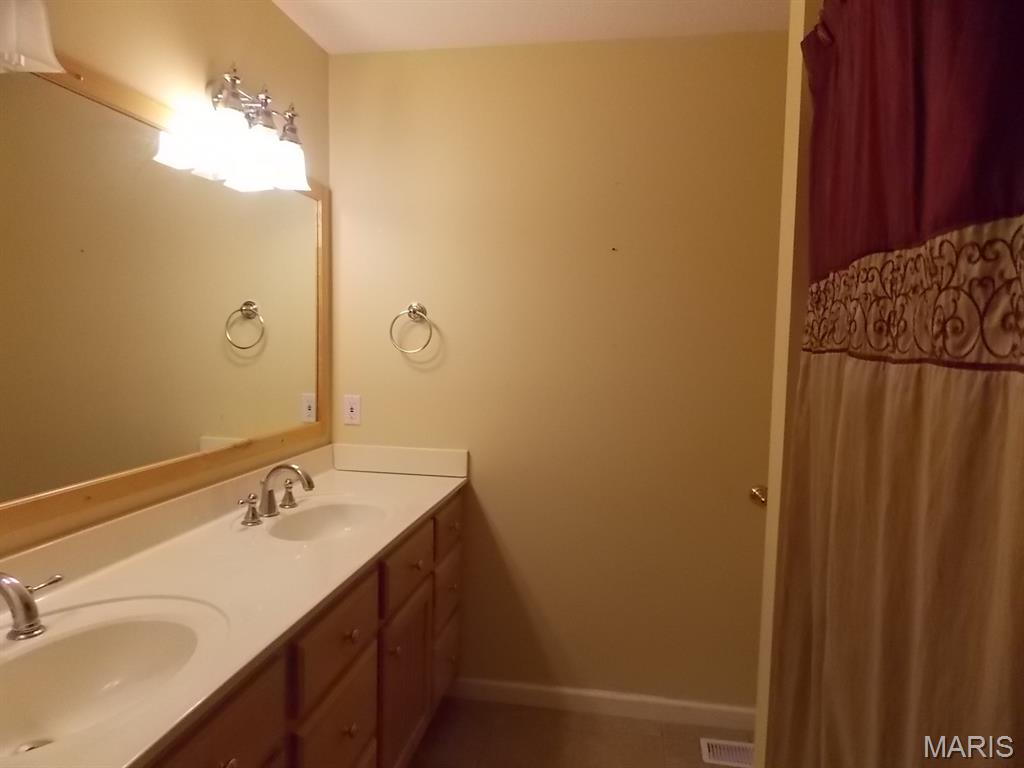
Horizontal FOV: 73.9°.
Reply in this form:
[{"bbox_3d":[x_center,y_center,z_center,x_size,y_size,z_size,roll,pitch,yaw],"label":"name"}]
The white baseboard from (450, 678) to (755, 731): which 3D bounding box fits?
[{"bbox_3d":[0.355,1.186,2.523,1.190,0.075,0.014,2,4,10],"label":"white baseboard"}]

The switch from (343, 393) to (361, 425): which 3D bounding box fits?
[{"bbox_3d":[-0.617,0.102,2.628,0.070,0.114,0.012,2,4,10],"label":"switch"}]

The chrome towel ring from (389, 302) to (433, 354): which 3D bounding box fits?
[{"bbox_3d":[-0.370,-0.208,2.537,0.160,0.185,0.070,2,4,10],"label":"chrome towel ring"}]

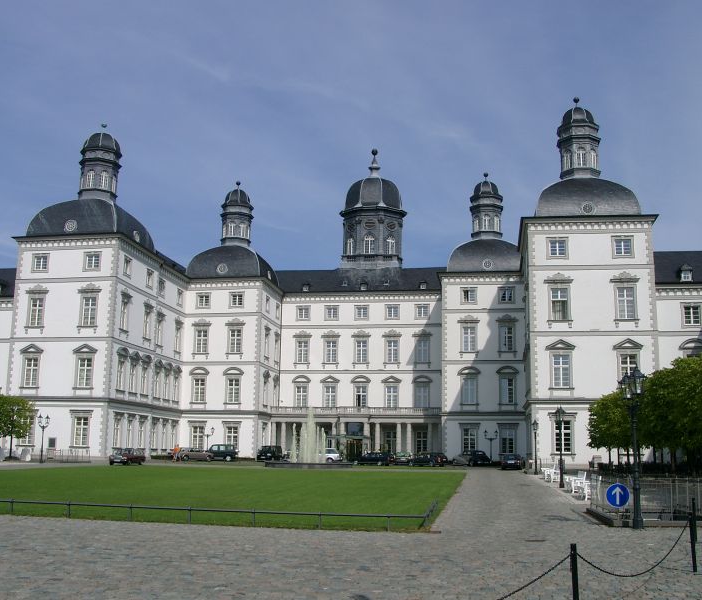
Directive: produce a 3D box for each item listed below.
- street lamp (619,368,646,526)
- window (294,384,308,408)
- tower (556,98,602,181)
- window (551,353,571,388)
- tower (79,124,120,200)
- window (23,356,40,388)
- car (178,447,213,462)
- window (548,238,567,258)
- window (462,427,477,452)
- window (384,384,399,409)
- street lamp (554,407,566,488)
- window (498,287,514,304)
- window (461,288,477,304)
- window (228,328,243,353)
[{"bbox_3d":[7.130,3.698,19.863,0.460,4.020,1.300,-1,-11,9],"label":"street lamp"},{"bbox_3d":[-6.854,13.197,108.253,1.807,2.958,0.300,-1,-11,9],"label":"window"},{"bbox_3d":[23.565,-16.743,81.236,4.234,8.998,4.234,-1,-11,9],"label":"tower"},{"bbox_3d":[18.667,6.275,69.650,1.669,3.141,0.300,-1,-12,8],"label":"window"},{"bbox_3d":[-28.587,-15.526,89.909,4.350,9.368,4.350,-1,-11,9],"label":"tower"},{"bbox_3d":[-32.735,7.454,80.512,1.703,3.130,0.250,-1,-11,9],"label":"window"},{"bbox_3d":[-17.096,17.162,87.139,4.100,1.420,1.740,-1,-11,9],"label":"car"},{"bbox_3d":[19.009,-4.743,72.231,1.713,1.917,0.300,-1,-11,9],"label":"window"},{"bbox_3d":[13.640,16.105,90.071,1.669,2.987,0.300,-1,-12,8],"label":"window"},{"bbox_3d":[5.394,12.769,103.389,1.883,3.208,0.300,-1,-11,9],"label":"window"},{"bbox_3d":[9.967,6.996,37.500,0.550,3.900,0.550,-1,-11,9],"label":"street lamp"},{"bbox_3d":[18.329,-0.508,92.745,1.700,1.957,0.300,-1,-12,8],"label":"window"},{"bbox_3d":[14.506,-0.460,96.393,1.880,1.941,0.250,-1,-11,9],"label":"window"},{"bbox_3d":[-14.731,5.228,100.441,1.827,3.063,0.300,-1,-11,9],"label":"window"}]

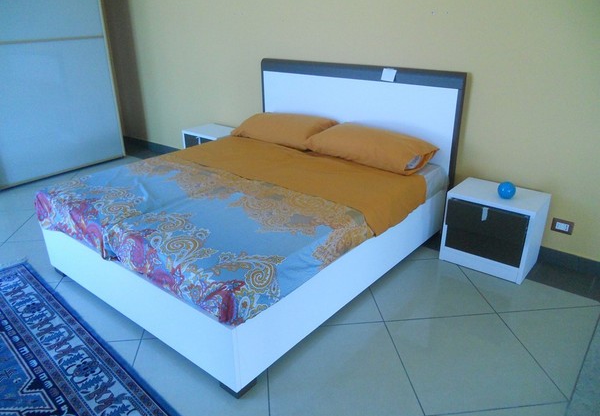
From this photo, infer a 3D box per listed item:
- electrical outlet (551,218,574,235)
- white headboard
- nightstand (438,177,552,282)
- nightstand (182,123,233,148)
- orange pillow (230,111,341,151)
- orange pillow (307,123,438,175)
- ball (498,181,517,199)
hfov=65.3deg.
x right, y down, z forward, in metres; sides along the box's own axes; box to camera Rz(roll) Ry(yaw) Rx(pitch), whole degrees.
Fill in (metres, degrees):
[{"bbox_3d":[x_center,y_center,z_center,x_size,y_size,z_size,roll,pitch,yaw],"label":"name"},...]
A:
[{"bbox_3d":[1.611,0.116,2.873,0.118,0.083,0.012,17,29,36],"label":"electrical outlet"},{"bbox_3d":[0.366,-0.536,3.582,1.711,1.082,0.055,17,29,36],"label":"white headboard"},{"bbox_3d":[1.232,0.128,2.974,0.508,0.469,0.361,17,29,36],"label":"nightstand"},{"bbox_3d":[-0.813,-0.511,4.553,0.508,0.469,0.361,17,29,36],"label":"nightstand"},{"bbox_3d":[-0.127,-0.618,3.682,0.860,0.185,0.350,17,29,36],"label":"orange pillow"},{"bbox_3d":[0.469,-0.427,3.224,0.890,0.185,0.350,17,29,36],"label":"orange pillow"},{"bbox_3d":[1.234,-0.104,2.782,0.107,0.107,0.107,0,23,0],"label":"ball"}]

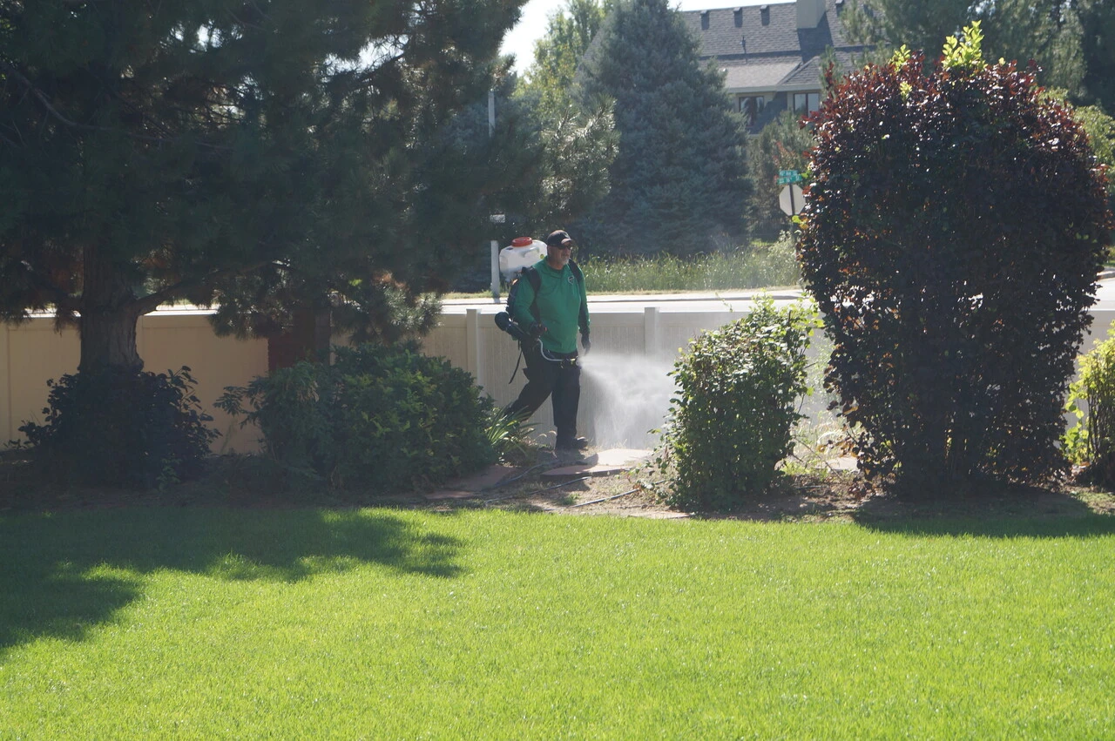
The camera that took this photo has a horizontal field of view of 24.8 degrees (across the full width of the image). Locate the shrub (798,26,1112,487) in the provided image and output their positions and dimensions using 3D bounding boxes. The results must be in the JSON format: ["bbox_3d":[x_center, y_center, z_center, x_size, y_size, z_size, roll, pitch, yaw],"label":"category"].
[{"bbox_3d":[2.820,-0.800,18.000,2.200,3.200,2.000,-1,3,0],"label":"shrub"}]

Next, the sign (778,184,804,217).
[{"bbox_3d":[5.750,-4.160,62.000,0.760,0.760,0.030,-7,0,33],"label":"sign"}]

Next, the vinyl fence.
[{"bbox_3d":[-0.300,0.080,23.400,11.000,1.260,0.120,0,3,14],"label":"vinyl fence"}]

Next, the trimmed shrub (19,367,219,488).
[{"bbox_3d":[-3.250,0.380,18.800,1.450,0.900,1.250,-1,3,0],"label":"trimmed shrub"}]

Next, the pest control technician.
[{"bbox_3d":[-0.090,-0.250,20.800,0.720,1.790,0.600,2,4,37],"label":"pest control technician"}]

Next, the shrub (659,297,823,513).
[{"bbox_3d":[1.210,0.200,16.900,1.050,1.380,1.000,-1,3,0],"label":"shrub"}]

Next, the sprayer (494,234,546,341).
[{"bbox_3d":[-0.310,-0.660,20.950,0.380,0.800,0.450,2,4,37],"label":"sprayer"}]

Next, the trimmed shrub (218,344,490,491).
[{"bbox_3d":[-1.460,0.290,18.600,2.000,1.030,1.400,-1,3,0],"label":"trimmed shrub"}]

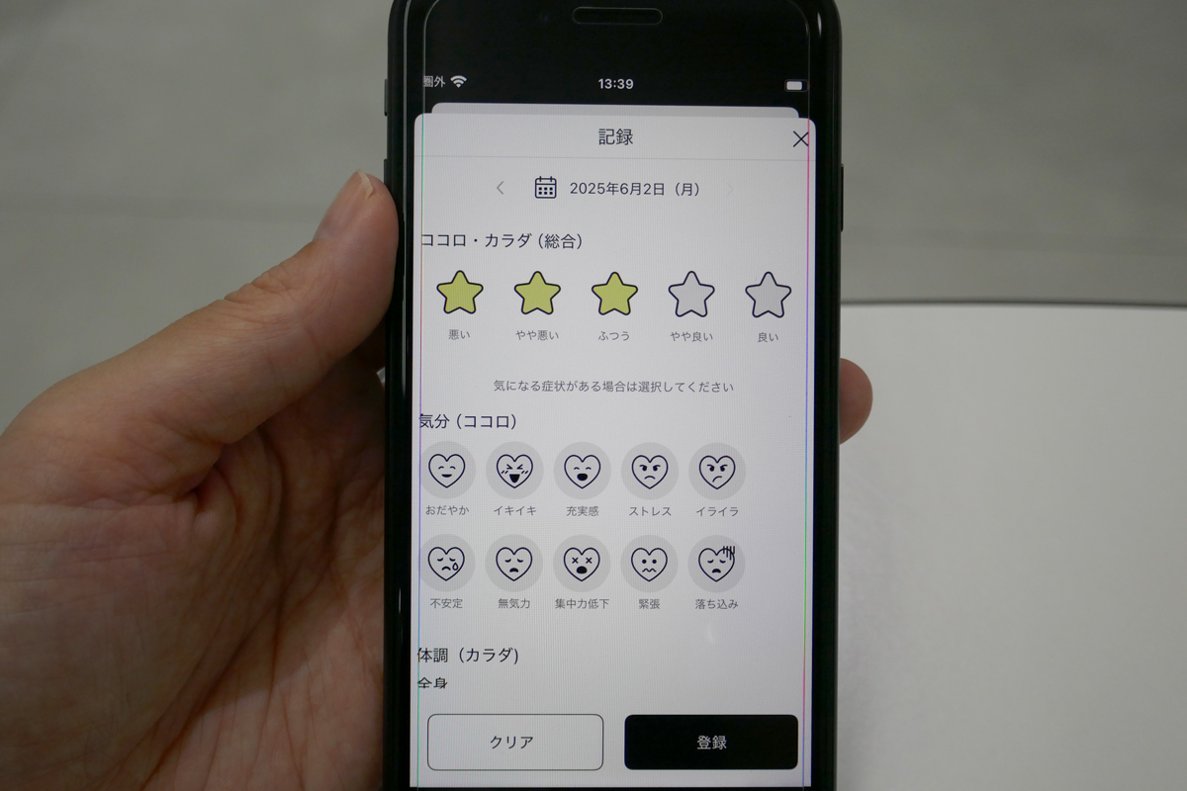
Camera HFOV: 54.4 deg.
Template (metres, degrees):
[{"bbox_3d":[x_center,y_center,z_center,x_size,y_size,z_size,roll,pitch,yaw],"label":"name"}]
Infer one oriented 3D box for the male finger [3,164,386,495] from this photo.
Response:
[{"bbox_3d":[-0.056,-0.004,0.173,0.073,0.025,0.023,-35,7,6],"label":"male finger"}]

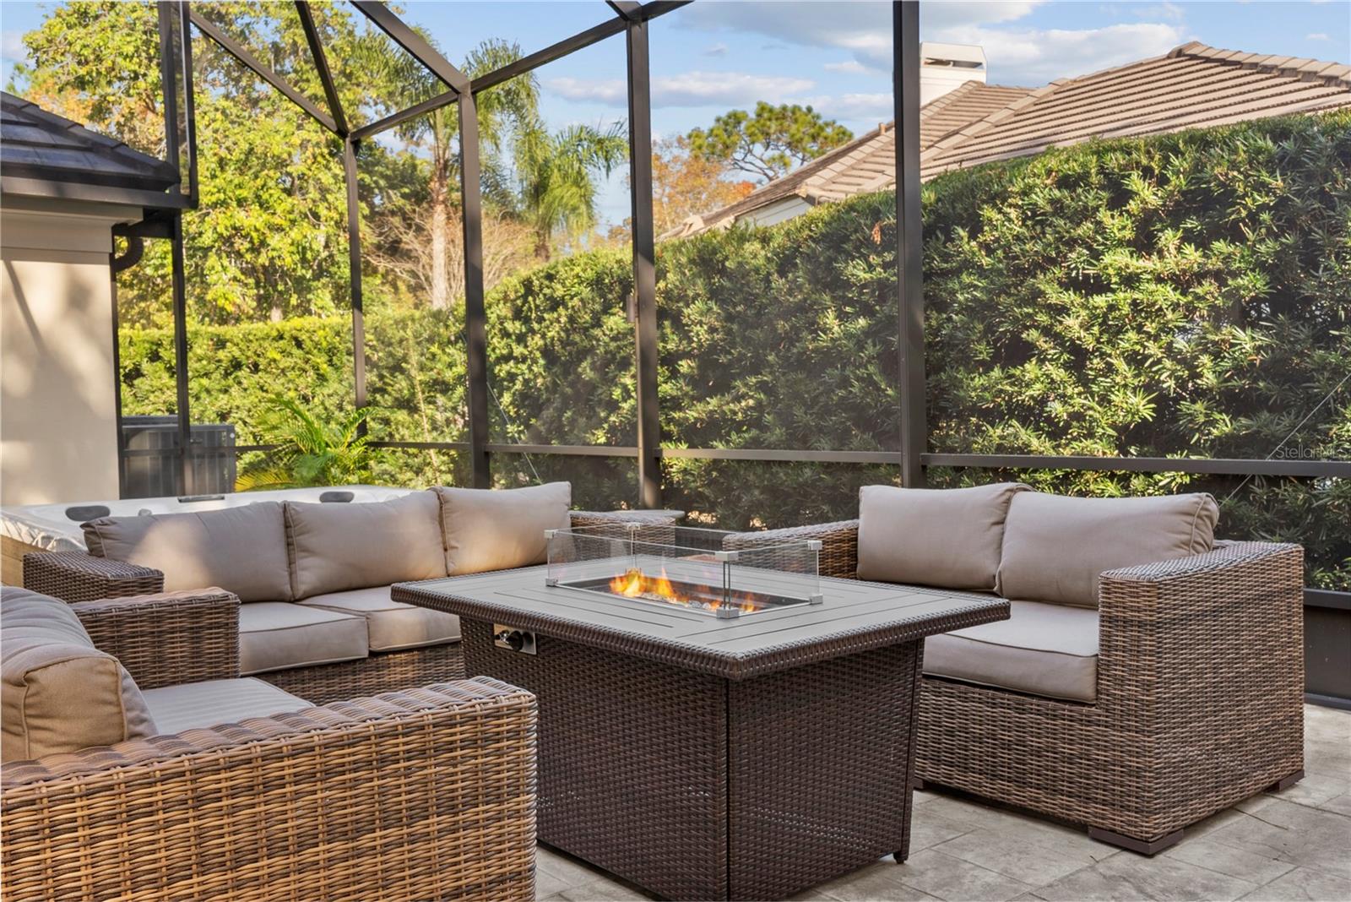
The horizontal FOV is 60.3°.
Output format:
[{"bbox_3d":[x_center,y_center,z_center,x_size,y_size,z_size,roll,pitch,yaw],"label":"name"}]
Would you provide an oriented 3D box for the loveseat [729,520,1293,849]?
[{"bbox_3d":[0.964,0.522,3.535,0.843,0.801,1.465,-3,3,-40],"label":"loveseat"}]

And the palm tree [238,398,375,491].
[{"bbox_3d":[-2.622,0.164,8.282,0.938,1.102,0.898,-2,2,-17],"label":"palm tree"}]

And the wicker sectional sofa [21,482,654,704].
[{"bbox_3d":[-1.029,0.555,4.076,2.035,0.785,0.843,-3,3,-42],"label":"wicker sectional sofa"}]

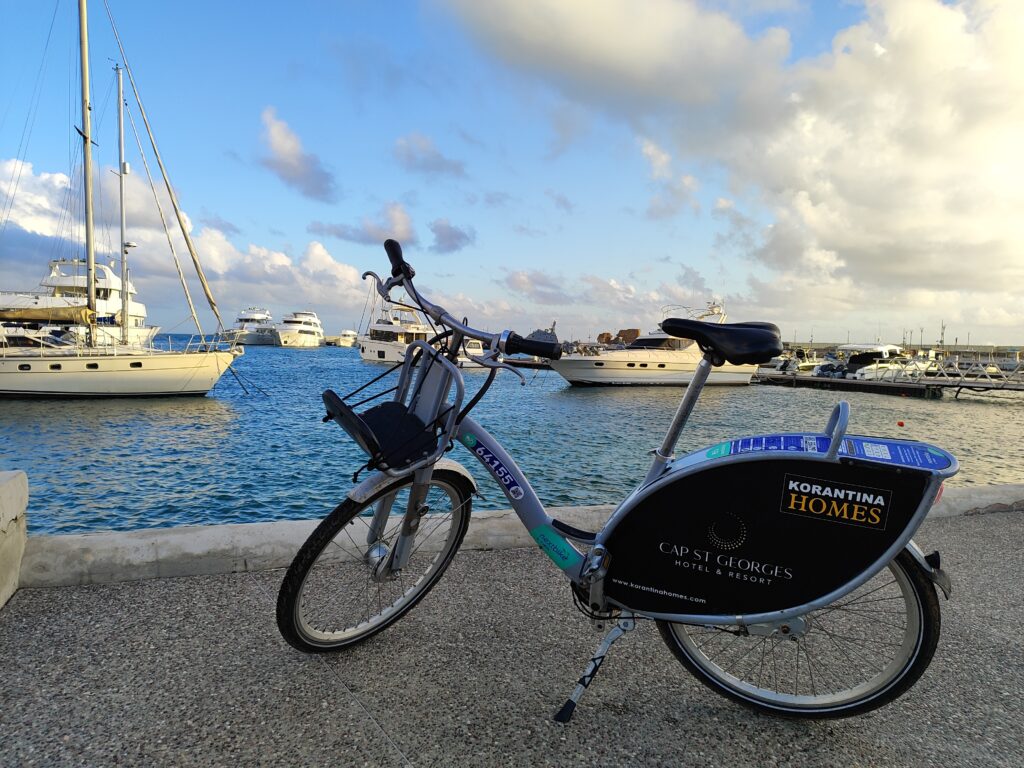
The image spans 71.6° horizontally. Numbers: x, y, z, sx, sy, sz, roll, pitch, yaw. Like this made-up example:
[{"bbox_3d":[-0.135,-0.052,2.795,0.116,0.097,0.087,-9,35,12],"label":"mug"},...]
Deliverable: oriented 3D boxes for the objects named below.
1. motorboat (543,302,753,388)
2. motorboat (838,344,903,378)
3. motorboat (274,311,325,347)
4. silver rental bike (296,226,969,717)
[{"bbox_3d":[7.450,-2.328,38.600,12.200,4.700,3.900,-1,4,-20],"label":"motorboat"},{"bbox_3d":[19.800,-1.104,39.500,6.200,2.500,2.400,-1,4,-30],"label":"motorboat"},{"bbox_3d":[-49.300,-12.829,164.000,6.200,7.900,23.000,1,4,2],"label":"motorboat"},{"bbox_3d":[0.190,0.250,1.800,1.660,1.200,0.640,2,13,20],"label":"silver rental bike"}]

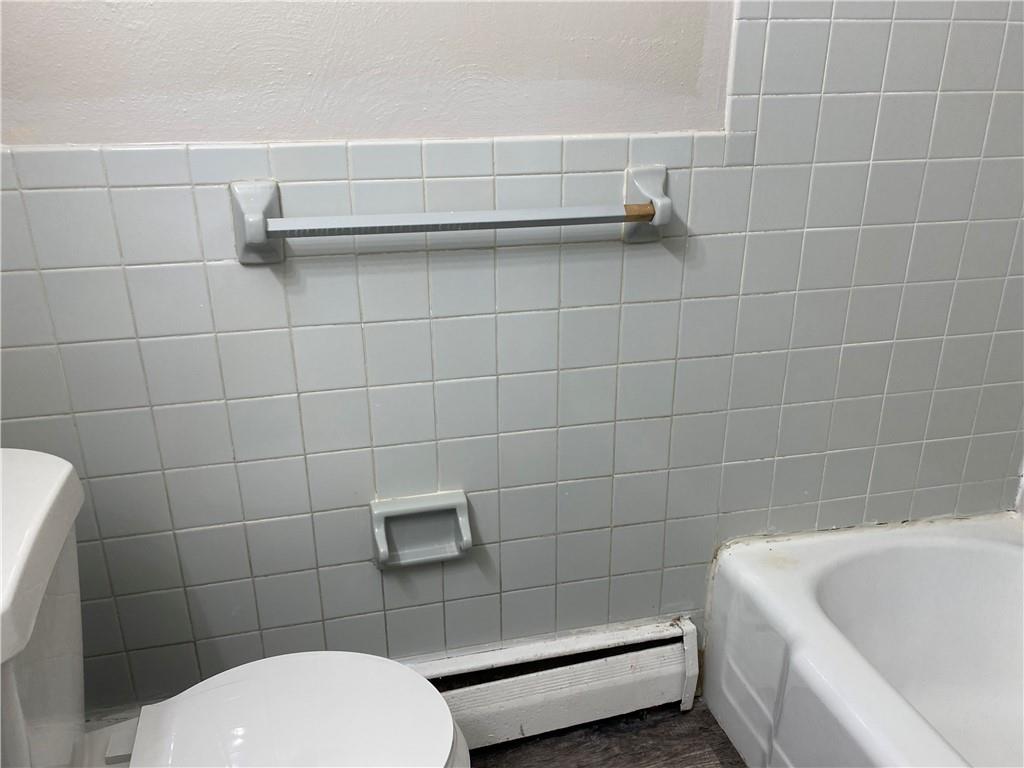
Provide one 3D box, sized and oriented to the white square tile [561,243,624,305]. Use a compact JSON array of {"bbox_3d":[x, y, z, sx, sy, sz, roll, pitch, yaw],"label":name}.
[{"bbox_3d":[0.133,-0.183,1.280,0.108,0.108,0.009,-5,21,-13],"label":"white square tile"}]

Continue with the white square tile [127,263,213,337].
[{"bbox_3d":[-0.502,-0.124,1.137,0.108,0.108,0.009,-5,21,-13],"label":"white square tile"}]

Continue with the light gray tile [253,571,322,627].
[{"bbox_3d":[-0.396,0.379,1.362,0.108,0.108,0.010,-5,21,-12],"label":"light gray tile"}]

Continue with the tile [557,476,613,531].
[{"bbox_3d":[0.137,0.226,1.430,0.108,0.108,0.010,-5,22,-12],"label":"tile"}]

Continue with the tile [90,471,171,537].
[{"bbox_3d":[-0.610,0.192,1.237,0.108,0.108,0.008,-5,22,-12],"label":"tile"}]

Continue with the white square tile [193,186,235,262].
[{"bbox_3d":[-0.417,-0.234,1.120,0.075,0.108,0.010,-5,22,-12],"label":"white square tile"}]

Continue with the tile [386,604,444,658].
[{"bbox_3d":[-0.181,0.463,1.449,0.108,0.108,0.010,-5,22,-12],"label":"tile"}]

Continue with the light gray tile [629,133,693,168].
[{"bbox_3d":[0.235,-0.373,1.228,0.108,0.054,0.010,-5,21,-12],"label":"light gray tile"}]

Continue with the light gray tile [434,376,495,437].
[{"bbox_3d":[-0.078,0.040,1.312,0.108,0.108,0.010,-5,22,-12],"label":"light gray tile"}]

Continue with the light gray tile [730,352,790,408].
[{"bbox_3d":[0.456,-0.010,1.422,0.108,0.108,0.010,-5,22,-12],"label":"light gray tile"}]

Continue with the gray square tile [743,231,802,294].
[{"bbox_3d":[0.455,-0.212,1.343,0.108,0.108,0.010,-5,22,-12],"label":"gray square tile"}]

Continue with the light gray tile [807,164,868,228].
[{"bbox_3d":[0.560,-0.324,1.326,0.108,0.108,0.010,-5,22,-12],"label":"light gray tile"}]

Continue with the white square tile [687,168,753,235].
[{"bbox_3d":[0.346,-0.305,1.282,0.108,0.108,0.009,-5,22,-12],"label":"white square tile"}]

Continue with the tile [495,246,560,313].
[{"bbox_3d":[0.027,-0.173,1.256,0.108,0.108,0.009,-5,21,-13],"label":"tile"}]

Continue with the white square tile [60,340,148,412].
[{"bbox_3d":[-0.614,-0.013,1.163,0.108,0.108,0.009,-5,22,-12],"label":"white square tile"}]

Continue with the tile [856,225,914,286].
[{"bbox_3d":[0.670,-0.232,1.387,0.108,0.108,0.010,-5,21,-12],"label":"tile"}]

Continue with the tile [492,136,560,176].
[{"bbox_3d":[0.025,-0.353,1.189,0.108,0.055,0.009,-5,21,-13],"label":"tile"}]

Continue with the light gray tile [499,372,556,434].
[{"bbox_3d":[0.029,0.031,1.329,0.108,0.108,0.010,-5,22,-12],"label":"light gray tile"}]

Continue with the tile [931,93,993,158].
[{"bbox_3d":[0.774,-0.447,1.331,0.108,0.108,0.009,-5,22,-12],"label":"tile"}]

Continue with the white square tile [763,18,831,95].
[{"bbox_3d":[0.451,-0.518,1.225,0.108,0.108,0.008,-5,22,-12],"label":"white square tile"}]

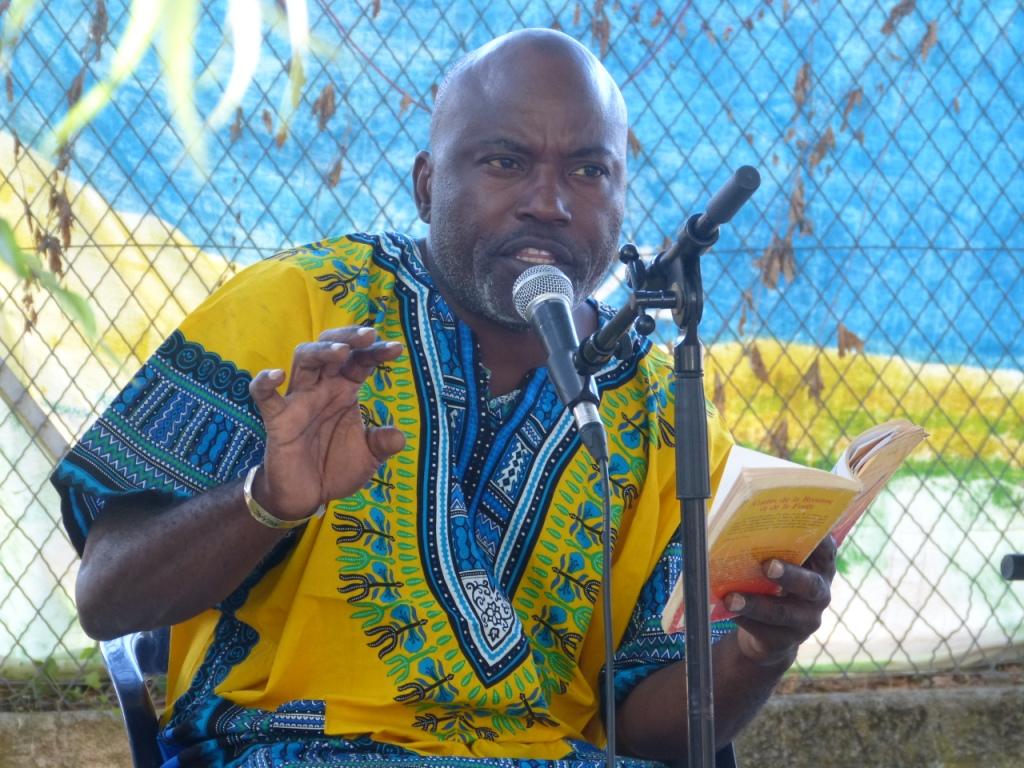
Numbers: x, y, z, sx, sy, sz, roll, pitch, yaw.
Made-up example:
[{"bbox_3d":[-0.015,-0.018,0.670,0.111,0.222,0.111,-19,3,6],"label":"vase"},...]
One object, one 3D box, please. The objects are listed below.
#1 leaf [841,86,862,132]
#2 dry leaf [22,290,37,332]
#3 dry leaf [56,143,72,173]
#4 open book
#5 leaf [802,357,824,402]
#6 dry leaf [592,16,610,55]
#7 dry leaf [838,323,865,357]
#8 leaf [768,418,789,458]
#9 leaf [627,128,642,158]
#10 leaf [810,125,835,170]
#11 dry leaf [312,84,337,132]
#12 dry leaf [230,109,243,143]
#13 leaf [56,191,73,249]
[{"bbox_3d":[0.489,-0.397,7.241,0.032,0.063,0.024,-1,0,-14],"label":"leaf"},{"bbox_3d":[-0.703,-0.106,7.330,0.020,0.061,0.012,0,1,16],"label":"dry leaf"},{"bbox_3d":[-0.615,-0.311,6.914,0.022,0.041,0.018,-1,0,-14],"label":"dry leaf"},{"bbox_3d":[0.229,0.115,4.100,0.200,0.055,0.172,-18,-23,-41],"label":"open book"},{"bbox_3d":[0.433,-0.006,7.225,0.032,0.066,0.024,-1,0,-14],"label":"leaf"},{"bbox_3d":[0.127,-0.495,7.137,0.025,0.054,0.020,-1,0,-14],"label":"dry leaf"},{"bbox_3d":[0.489,-0.064,7.241,0.037,0.049,0.024,-1,0,-14],"label":"dry leaf"},{"bbox_3d":[0.403,0.083,7.612,0.030,0.060,0.018,0,1,16],"label":"leaf"},{"bbox_3d":[0.174,-0.342,7.151,0.023,0.043,0.018,-1,0,-14],"label":"leaf"},{"bbox_3d":[0.469,-0.357,7.628,0.039,0.067,0.024,0,1,16],"label":"leaf"},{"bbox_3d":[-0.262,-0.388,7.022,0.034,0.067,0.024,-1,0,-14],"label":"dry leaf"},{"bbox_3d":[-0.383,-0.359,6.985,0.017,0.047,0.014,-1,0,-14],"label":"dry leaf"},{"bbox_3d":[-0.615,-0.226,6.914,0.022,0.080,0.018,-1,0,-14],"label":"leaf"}]

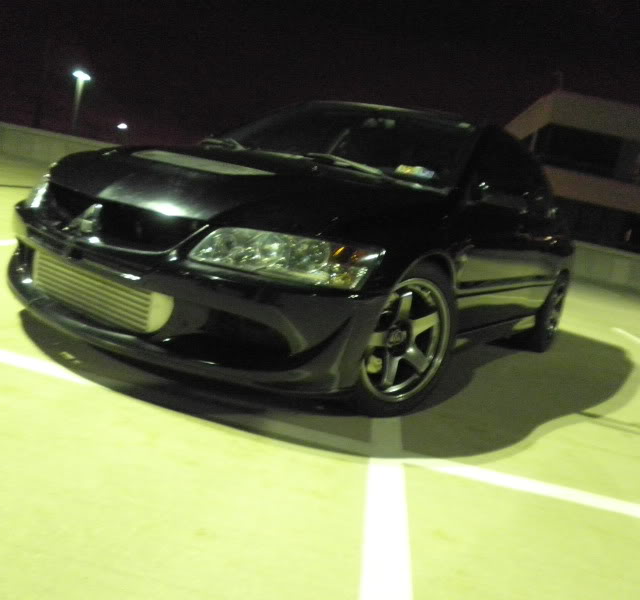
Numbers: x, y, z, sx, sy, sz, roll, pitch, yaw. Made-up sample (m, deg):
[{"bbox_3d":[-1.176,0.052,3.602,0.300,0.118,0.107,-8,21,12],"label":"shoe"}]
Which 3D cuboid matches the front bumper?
[{"bbox_3d":[-0.689,-0.055,2.282,1.771,0.425,0.607,17,11,31],"label":"front bumper"}]

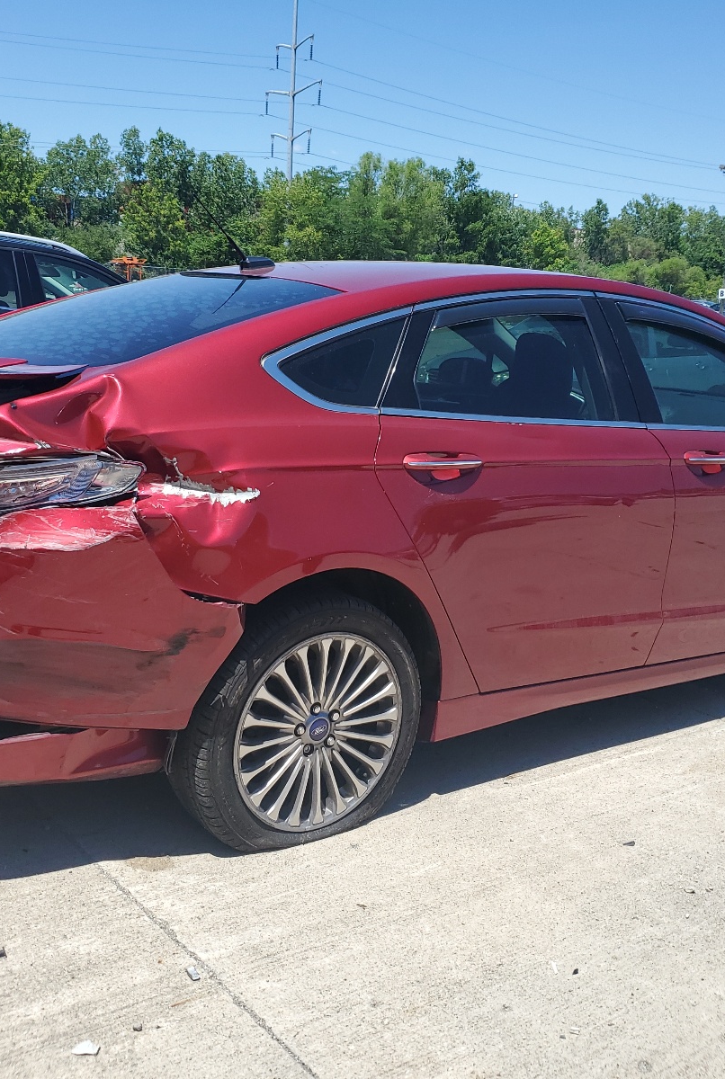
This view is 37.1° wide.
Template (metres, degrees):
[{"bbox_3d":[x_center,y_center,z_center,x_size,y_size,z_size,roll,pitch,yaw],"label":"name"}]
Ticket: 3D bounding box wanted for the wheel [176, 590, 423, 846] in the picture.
[{"bbox_3d":[-0.158,0.429,2.680,0.667,0.640,0.235,-6,15,-36],"label":"wheel"}]

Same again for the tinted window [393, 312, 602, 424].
[{"bbox_3d":[0.380,-0.476,2.958,0.780,0.330,0.060,-6,-9,-36],"label":"tinted window"}]

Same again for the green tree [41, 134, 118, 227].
[{"bbox_3d":[-13.985,-15.808,53.926,3.800,8.350,3.800,-1,13,-14],"label":"green tree"}]

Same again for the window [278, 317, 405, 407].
[{"bbox_3d":[-0.033,-0.435,2.663,0.400,0.240,0.060,-4,-11,-30],"label":"window"}]

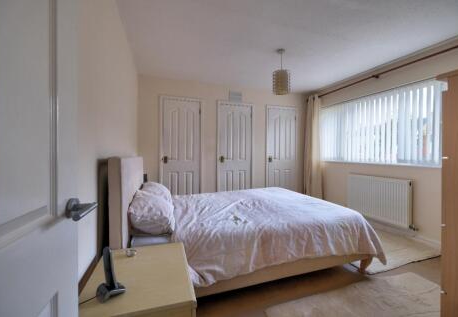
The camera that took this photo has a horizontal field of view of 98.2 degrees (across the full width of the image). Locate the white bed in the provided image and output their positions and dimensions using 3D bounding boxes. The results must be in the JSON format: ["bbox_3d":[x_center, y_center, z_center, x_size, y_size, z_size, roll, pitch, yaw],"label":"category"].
[{"bbox_3d":[0.129,0.512,2.087,2.125,1.025,1.430,0,0,-18],"label":"white bed"}]

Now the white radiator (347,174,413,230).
[{"bbox_3d":[2.129,0.568,2.866,0.100,0.594,0.843,0,0,-18],"label":"white radiator"}]

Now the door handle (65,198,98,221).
[{"bbox_3d":[-0.354,0.124,0.468,0.060,0.054,0.138,0,0,-18],"label":"door handle"}]

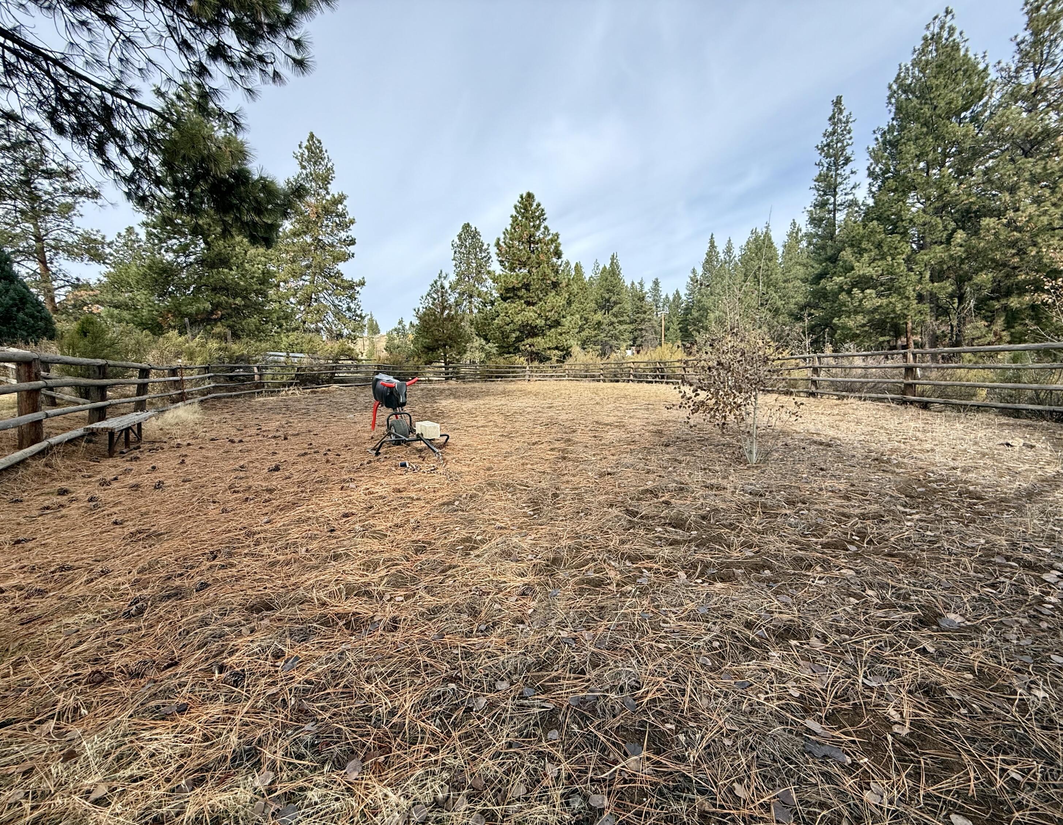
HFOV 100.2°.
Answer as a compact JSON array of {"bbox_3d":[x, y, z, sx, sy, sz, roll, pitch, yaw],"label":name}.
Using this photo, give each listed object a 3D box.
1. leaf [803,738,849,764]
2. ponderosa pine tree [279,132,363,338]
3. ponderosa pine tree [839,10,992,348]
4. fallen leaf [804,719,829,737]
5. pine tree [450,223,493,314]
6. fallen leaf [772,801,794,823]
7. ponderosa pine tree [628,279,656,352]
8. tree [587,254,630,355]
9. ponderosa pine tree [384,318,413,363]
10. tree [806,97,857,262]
[{"bbox_3d":[1.071,1.236,1.621,0.131,0.020,0.062,3,7,28],"label":"leaf"},{"bbox_3d":[-20.566,-14.911,42.634,7.677,22.395,7.677,-3,7,-25],"label":"ponderosa pine tree"},{"bbox_3d":[26.437,-13.902,29.667,7.528,23.603,7.528,5,8,40],"label":"ponderosa pine tree"},{"bbox_3d":[1.109,1.225,1.722,0.036,0.020,0.090,-4,8,-36],"label":"fallen leaf"},{"bbox_3d":[-7.998,-15.094,58.709,6.059,19.270,6.059,-1,6,-8],"label":"pine tree"},{"bbox_3d":[0.793,1.260,1.402,0.050,0.020,0.065,1,6,6],"label":"fallen leaf"},{"bbox_3d":[16.134,-12.858,64.989,3.902,13.462,3.902,2,6,14],"label":"ponderosa pine tree"},{"bbox_3d":[9.962,-12.604,56.969,5.423,14.698,5.423,1,6,10],"label":"tree"},{"bbox_3d":[-15.362,-7.680,51.471,3.566,6.500,3.566,-2,6,-16],"label":"ponderosa pine tree"},{"bbox_3d":[28.784,-16.470,42.464,4.657,25.532,4.657,4,7,33],"label":"tree"}]

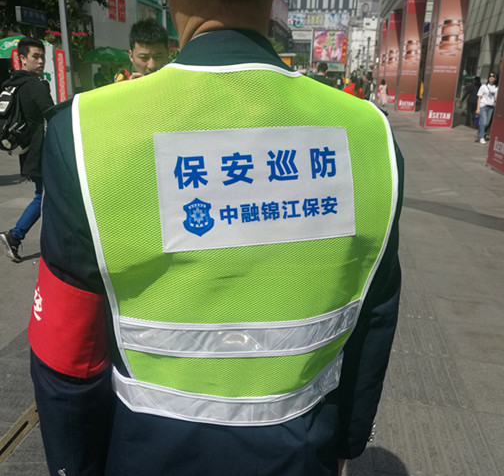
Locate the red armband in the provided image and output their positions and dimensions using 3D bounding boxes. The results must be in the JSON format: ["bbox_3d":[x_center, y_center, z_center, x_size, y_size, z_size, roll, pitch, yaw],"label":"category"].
[{"bbox_3d":[-0.261,0.097,0.737,0.115,0.140,0.130,7,17,-3],"label":"red armband"}]

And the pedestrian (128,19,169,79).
[{"bbox_3d":[-0.461,-0.130,2.524,0.500,1.720,0.330,-5,18,-17],"label":"pedestrian"}]

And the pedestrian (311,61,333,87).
[{"bbox_3d":[1.013,-1.732,7.832,0.480,1.720,0.300,0,17,-3],"label":"pedestrian"}]

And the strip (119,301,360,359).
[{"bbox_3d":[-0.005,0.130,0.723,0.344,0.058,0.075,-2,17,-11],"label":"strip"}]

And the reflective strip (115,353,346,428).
[{"bbox_3d":[-0.031,0.233,0.794,0.363,0.060,0.115,-1,17,-7],"label":"reflective strip"}]

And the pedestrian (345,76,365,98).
[{"bbox_3d":[2.283,-2.885,11.866,0.460,1.600,0.300,1,17,0],"label":"pedestrian"}]

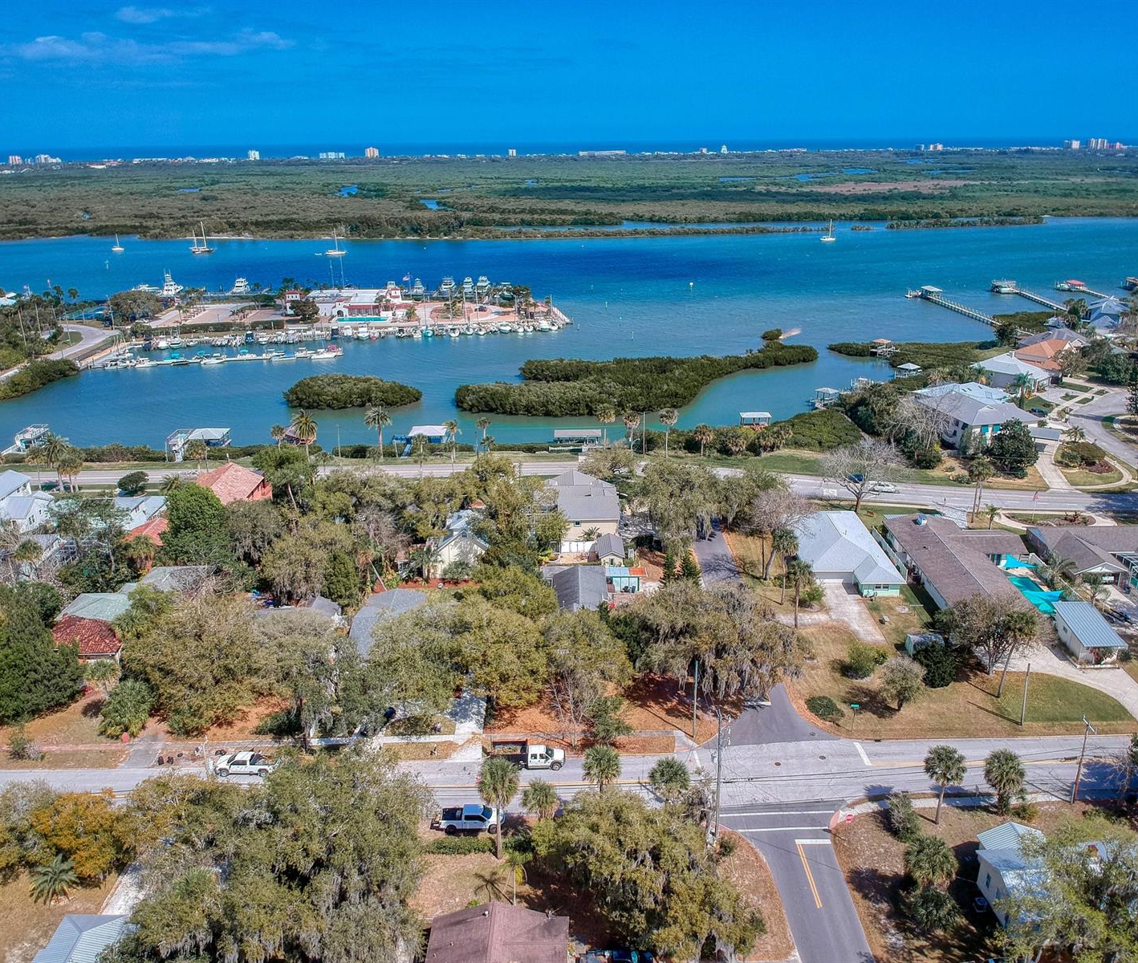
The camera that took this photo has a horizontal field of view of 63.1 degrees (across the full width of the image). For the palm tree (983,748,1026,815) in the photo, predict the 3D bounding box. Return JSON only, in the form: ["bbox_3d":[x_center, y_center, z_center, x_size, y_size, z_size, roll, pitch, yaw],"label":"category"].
[{"bbox_3d":[40.425,28.183,86.436,3.810,7.060,3.810,-1,20,0],"label":"palm tree"}]

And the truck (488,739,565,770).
[{"bbox_3d":[-4.133,28.055,95.344,7.439,2.132,2.331,0,20,0],"label":"truck"}]

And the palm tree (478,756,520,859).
[{"bbox_3d":[-5.921,28.794,81.082,3.450,10.630,3.450,-1,20,0],"label":"palm tree"}]

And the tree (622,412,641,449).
[{"bbox_3d":[12.678,-10.129,189.491,3.800,8.620,3.800,-1,20,0],"label":"tree"}]

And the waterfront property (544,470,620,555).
[{"bbox_3d":[1.829,4.398,150.590,12.398,7.934,15.175,-1,20,0],"label":"waterfront property"}]

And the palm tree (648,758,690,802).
[{"bbox_3d":[9.153,28.710,83.778,3.850,7.900,3.850,-1,20,0],"label":"palm tree"}]

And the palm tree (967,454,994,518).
[{"bbox_3d":[67.953,0.999,154.171,4.140,11.210,4.140,-1,20,0],"label":"palm tree"}]

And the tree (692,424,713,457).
[{"bbox_3d":[26.603,-7.788,186.889,4.463,7.042,4.463,-1,20,0],"label":"tree"}]

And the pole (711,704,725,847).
[{"bbox_3d":[13.058,26.352,82.293,0.496,14.084,1.984,-1,20,0],"label":"pole"}]

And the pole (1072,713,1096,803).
[{"bbox_3d":[48.221,26.483,87.550,0.446,9.521,2.182,-1,20,0],"label":"pole"}]

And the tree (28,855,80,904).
[{"bbox_3d":[-44.113,34.023,79.267,4.230,2.900,4.230,-1,20,0],"label":"tree"}]

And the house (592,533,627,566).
[{"bbox_3d":[6.185,10.680,140.268,4.100,3.400,6.900,-1,20,-2],"label":"house"}]

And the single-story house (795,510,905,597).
[{"bbox_3d":[40.244,9.484,139.743,12.770,4.950,26.160,0,20,1],"label":"single-story house"}]

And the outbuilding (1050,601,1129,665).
[{"bbox_3d":[64.918,18.811,116.442,5.000,2.900,11.400,2,20,8],"label":"outbuilding"}]

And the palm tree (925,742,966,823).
[{"bbox_3d":[34.217,28.038,85.085,3.830,8.400,3.830,-1,20,0],"label":"palm tree"}]

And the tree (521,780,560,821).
[{"bbox_3d":[-2.611,29.961,84.164,3.530,6.220,3.530,-1,20,0],"label":"tree"}]

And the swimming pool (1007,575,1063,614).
[{"bbox_3d":[64.531,15.982,129.944,4.761,0.992,10.216,0,20,3],"label":"swimming pool"}]

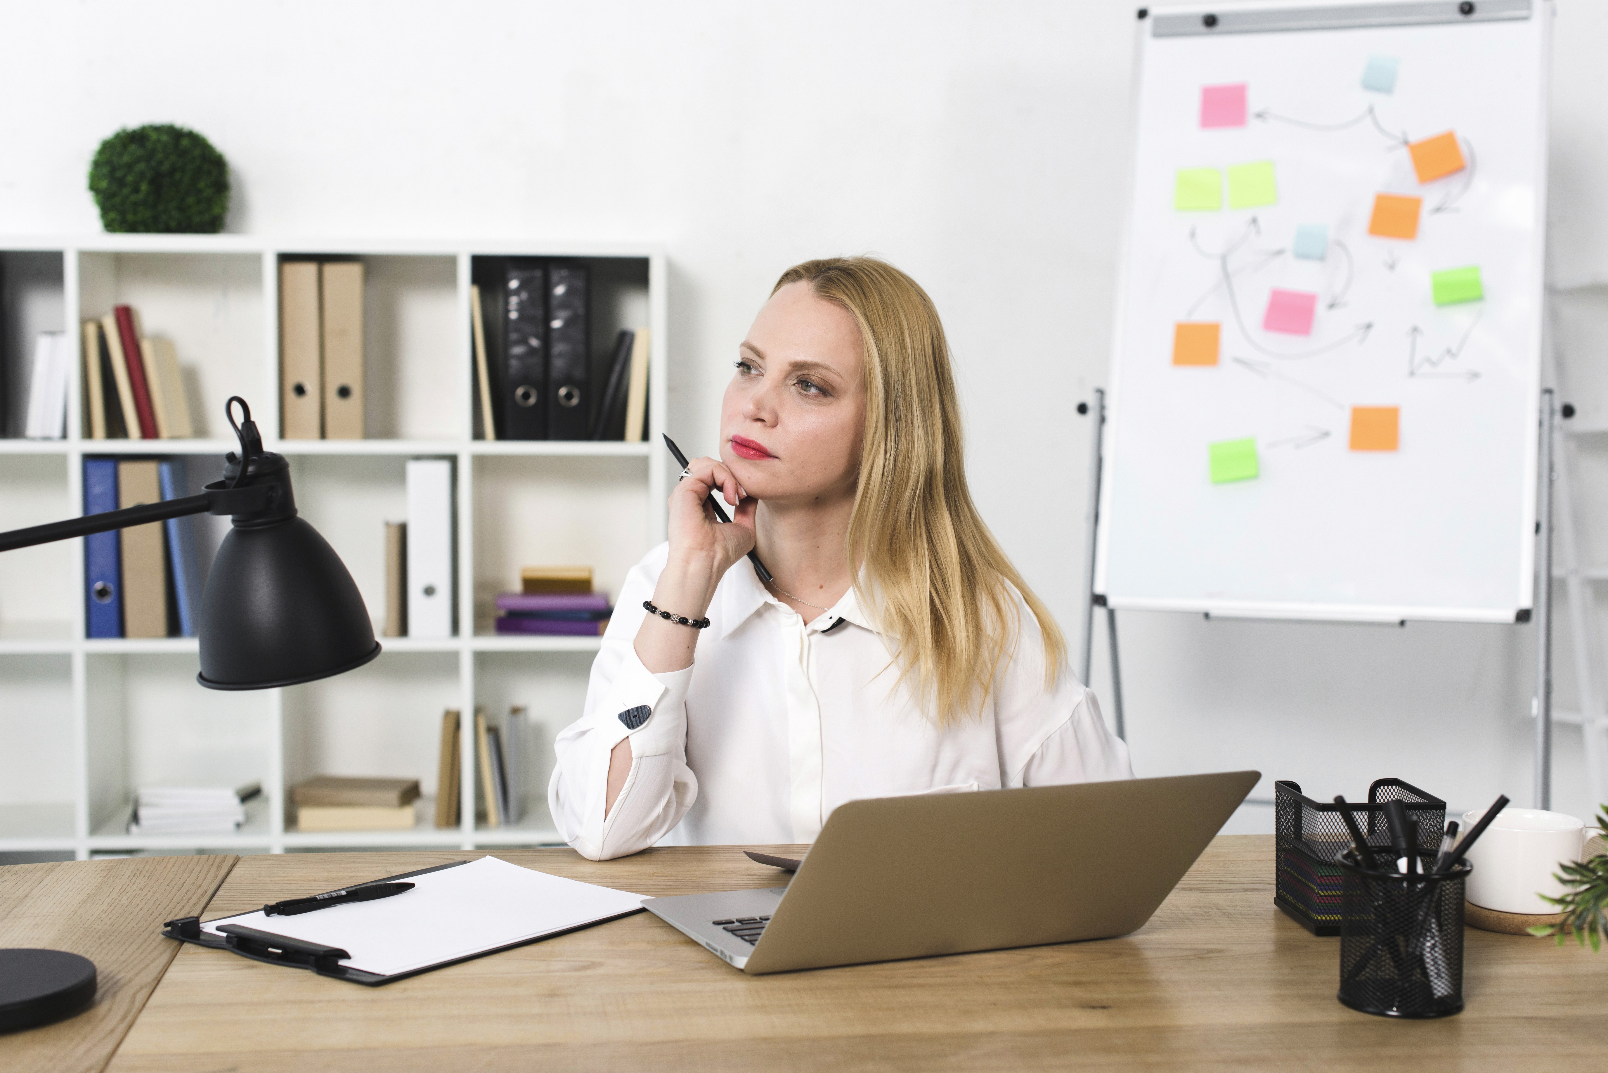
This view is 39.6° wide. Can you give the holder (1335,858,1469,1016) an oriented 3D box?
[{"bbox_3d":[0.414,0.274,1.545,0.090,0.098,0.090,0,5,0],"label":"holder"}]

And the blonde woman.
[{"bbox_3d":[0.033,0.371,2.098,0.530,1.260,0.660,2,5,15],"label":"blonde woman"}]

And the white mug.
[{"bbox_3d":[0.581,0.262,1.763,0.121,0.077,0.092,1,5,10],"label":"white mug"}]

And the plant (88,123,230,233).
[{"bbox_3d":[-1.185,-0.653,4.100,0.258,0.212,0.250,0,5,-6],"label":"plant"}]

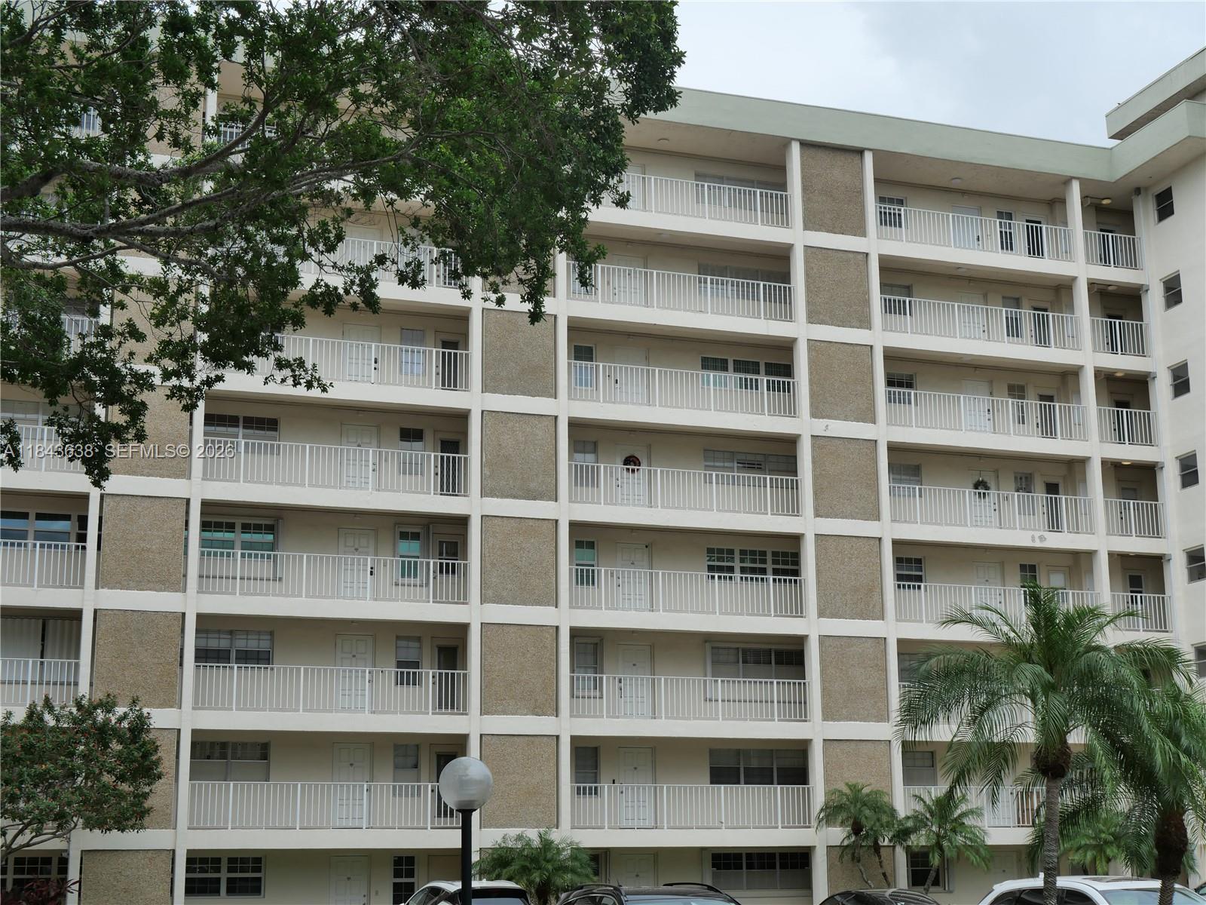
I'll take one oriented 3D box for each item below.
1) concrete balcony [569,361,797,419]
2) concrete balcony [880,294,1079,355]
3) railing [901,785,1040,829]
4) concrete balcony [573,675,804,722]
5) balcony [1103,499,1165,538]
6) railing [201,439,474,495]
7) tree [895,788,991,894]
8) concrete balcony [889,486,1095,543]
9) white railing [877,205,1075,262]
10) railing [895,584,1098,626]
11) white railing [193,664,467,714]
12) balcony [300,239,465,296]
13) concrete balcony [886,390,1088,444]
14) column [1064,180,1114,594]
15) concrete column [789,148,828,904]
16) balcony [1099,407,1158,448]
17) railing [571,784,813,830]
[{"bbox_3d":[2.161,-1.605,45.225,6.424,1.054,0.080,4,-14,-19],"label":"concrete balcony"},{"bbox_3d":[10.510,-3.467,49.589,6.417,1.121,1.250,4,-14,-19],"label":"concrete balcony"},{"bbox_3d":[10.774,9.301,45.729,6.434,1.054,0.080,4,-14,-19],"label":"railing"},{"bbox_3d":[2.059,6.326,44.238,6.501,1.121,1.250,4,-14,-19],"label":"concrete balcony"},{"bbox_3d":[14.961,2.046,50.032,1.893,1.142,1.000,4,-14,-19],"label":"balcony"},{"bbox_3d":[-6.523,0.526,42.561,6.492,1.121,1.250,4,-14,-19],"label":"railing"},{"bbox_3d":[8.451,10.266,43.156,2.400,3.731,2.400,4,-14,-19],"label":"tree"},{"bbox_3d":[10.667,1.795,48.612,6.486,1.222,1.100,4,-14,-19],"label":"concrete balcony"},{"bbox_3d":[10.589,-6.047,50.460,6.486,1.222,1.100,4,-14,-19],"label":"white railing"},{"bbox_3d":[10.716,4.154,46.942,6.434,1.054,0.080,4,-14,-19],"label":"railing"},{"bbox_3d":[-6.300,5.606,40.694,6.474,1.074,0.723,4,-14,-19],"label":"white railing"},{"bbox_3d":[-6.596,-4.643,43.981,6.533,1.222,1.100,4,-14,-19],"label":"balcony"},{"bbox_3d":[10.802,-1.011,48.798,6.486,1.047,0.120,4,-14,-19],"label":"concrete balcony"},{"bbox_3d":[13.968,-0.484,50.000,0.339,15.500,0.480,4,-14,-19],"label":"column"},{"bbox_3d":[5.337,1.698,45.621,0.241,21.029,0.331,4,-14,-19],"label":"concrete column"},{"bbox_3d":[14.850,-0.564,50.445,2.039,1.121,1.250,4,-14,-19],"label":"balcony"},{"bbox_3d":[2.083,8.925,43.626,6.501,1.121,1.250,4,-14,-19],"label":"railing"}]

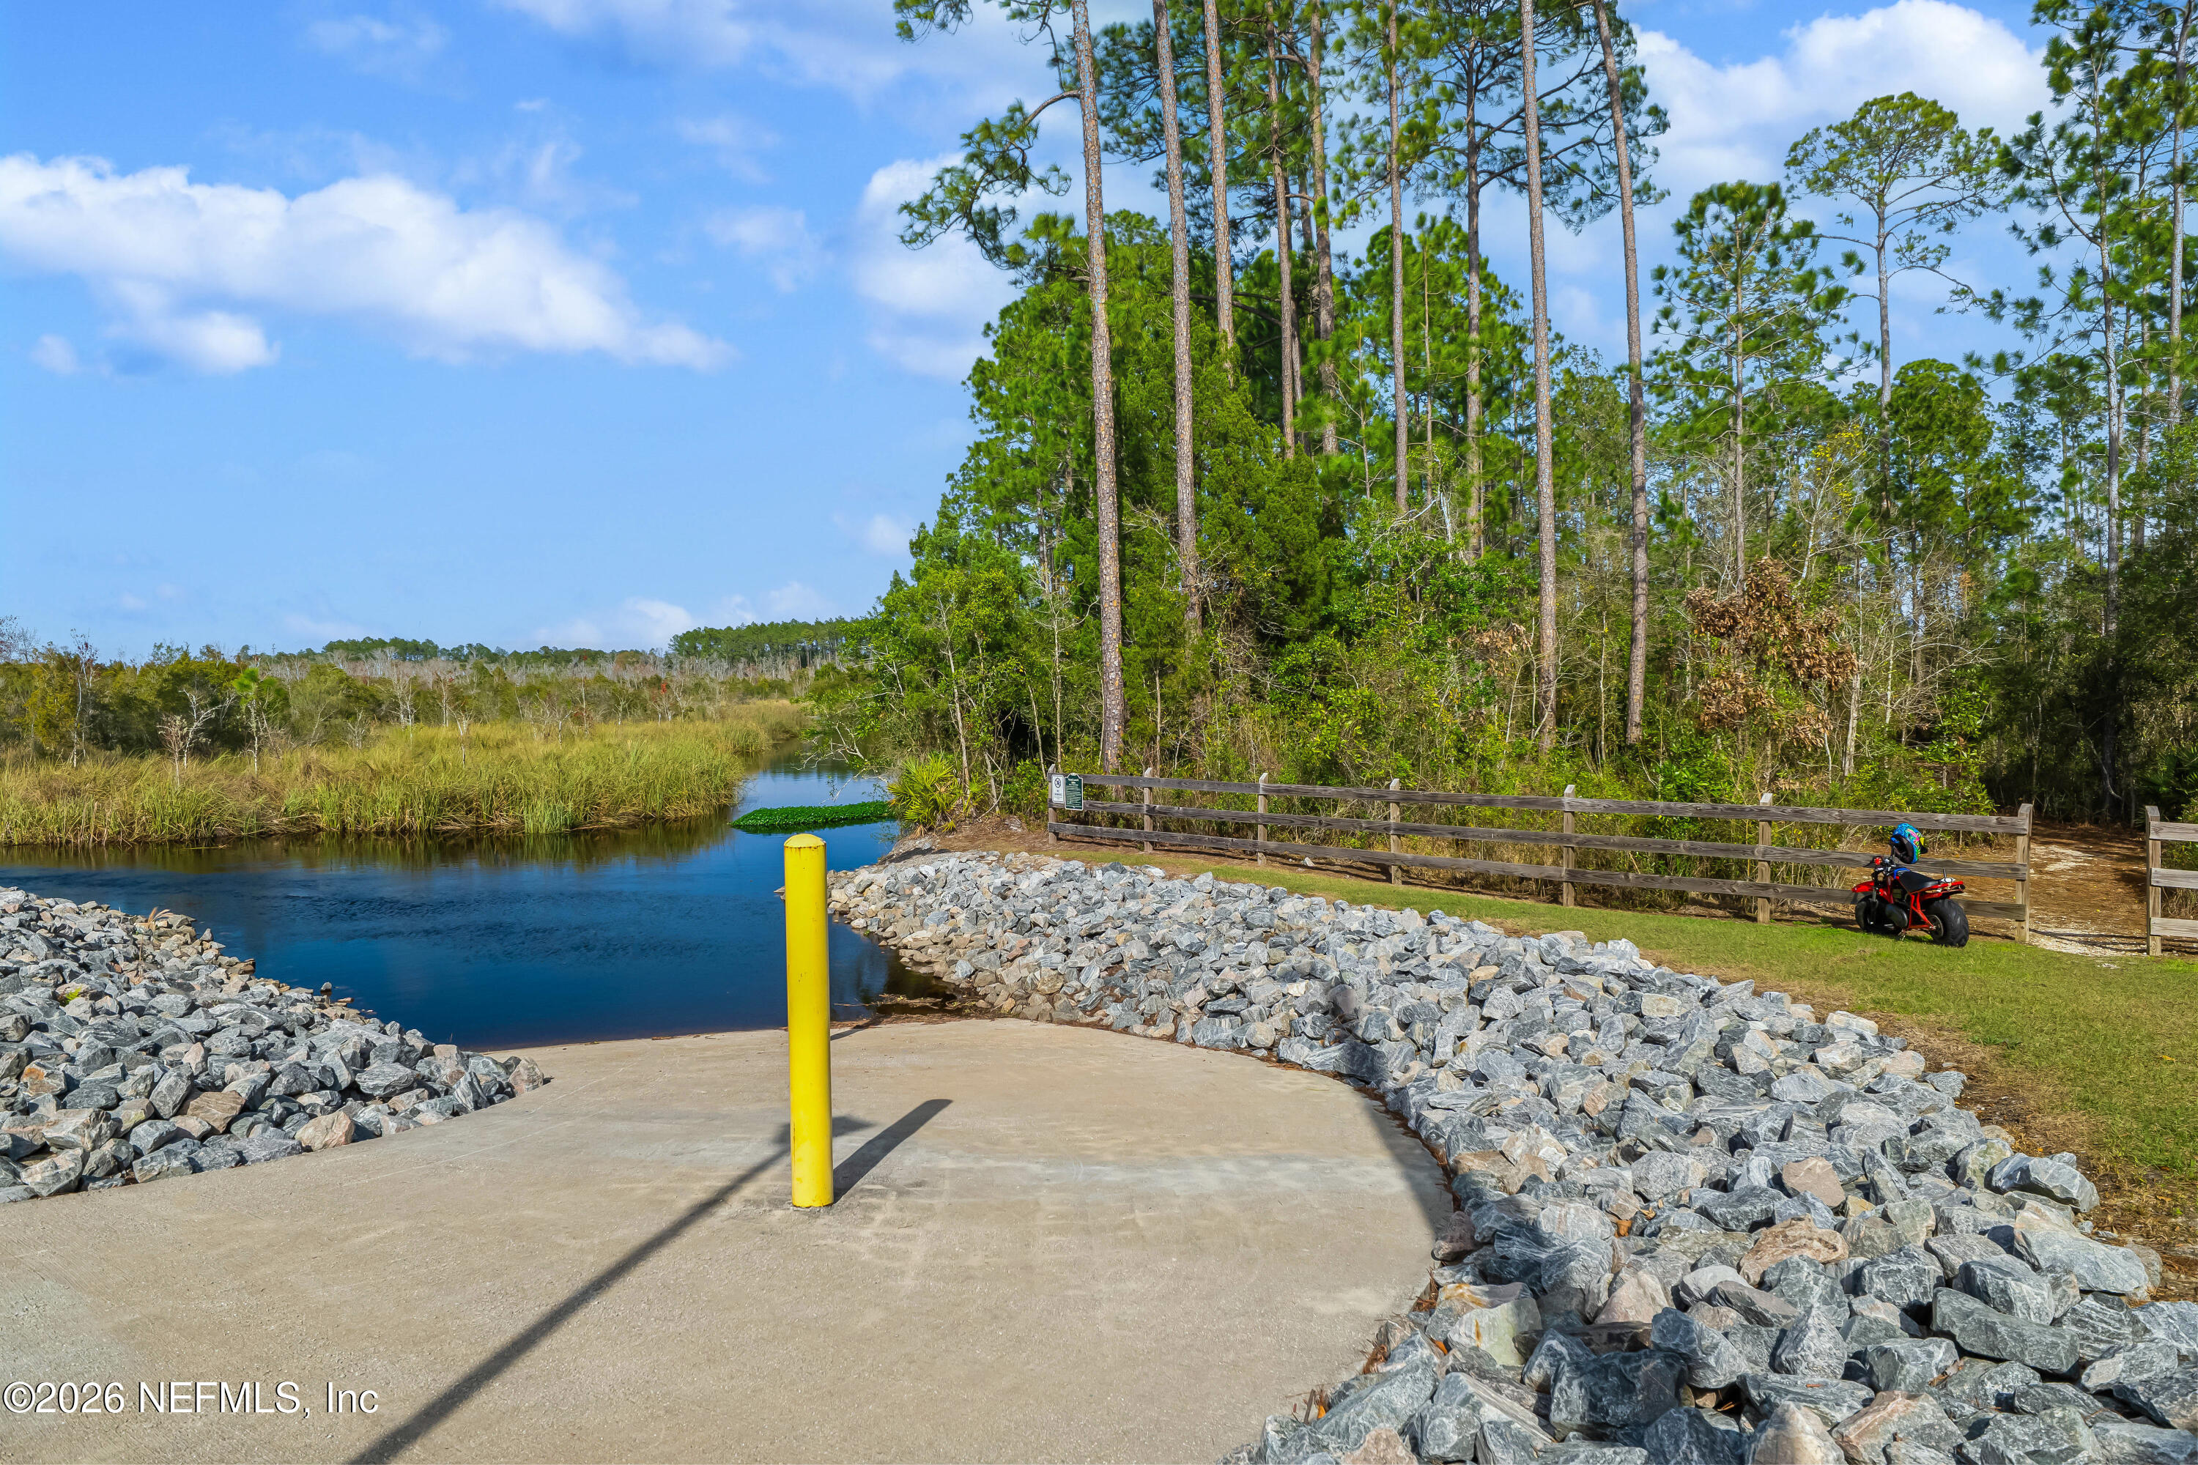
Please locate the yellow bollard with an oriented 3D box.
[{"bbox_3d":[-1.188,1.179,6.280,0.170,1.515,0.170,-1,2,0],"label":"yellow bollard"}]

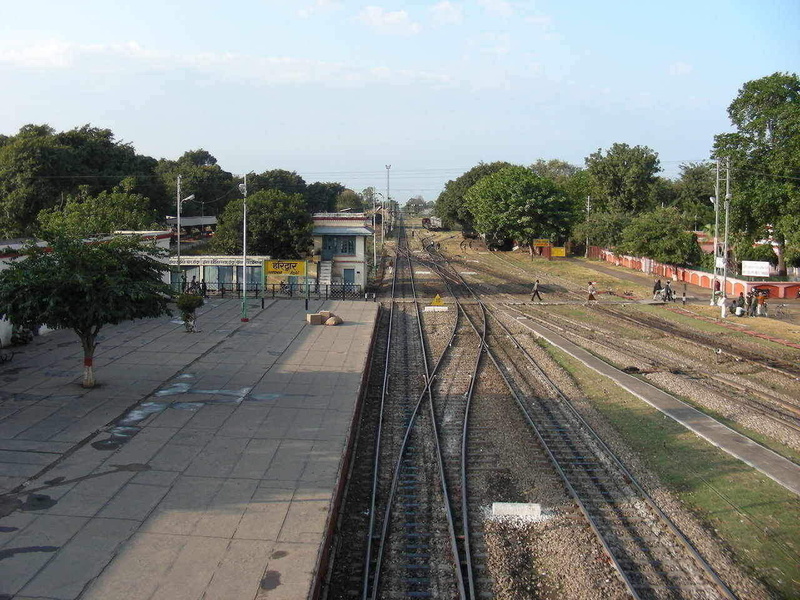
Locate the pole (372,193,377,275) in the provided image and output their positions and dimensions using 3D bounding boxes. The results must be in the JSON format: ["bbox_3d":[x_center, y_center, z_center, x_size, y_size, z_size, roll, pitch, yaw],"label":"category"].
[{"bbox_3d":[-2.646,-7.240,93.500,0.350,9.100,0.300,0,6,0],"label":"pole"}]

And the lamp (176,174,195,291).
[{"bbox_3d":[-17.503,-5.299,71.827,1.400,9.400,0.350,1,6,6],"label":"lamp"}]

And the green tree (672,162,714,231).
[{"bbox_3d":[43.144,-12.803,127.358,9.000,14.000,9.000,0,6,0],"label":"green tree"}]

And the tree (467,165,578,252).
[{"bbox_3d":[19.600,-14.924,143.724,17.300,14.200,15.500,0,6,0],"label":"tree"}]

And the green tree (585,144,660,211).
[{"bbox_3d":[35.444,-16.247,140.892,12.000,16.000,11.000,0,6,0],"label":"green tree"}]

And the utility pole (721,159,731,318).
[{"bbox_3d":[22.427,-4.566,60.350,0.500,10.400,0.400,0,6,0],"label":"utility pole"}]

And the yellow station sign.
[{"bbox_3d":[-6.969,-1.917,53.449,2.600,0.975,0.120,0,6,3],"label":"yellow station sign"}]

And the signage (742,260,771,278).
[{"bbox_3d":[28.571,-2.481,70.500,2.050,1.200,0.100,4,7,33],"label":"signage"}]

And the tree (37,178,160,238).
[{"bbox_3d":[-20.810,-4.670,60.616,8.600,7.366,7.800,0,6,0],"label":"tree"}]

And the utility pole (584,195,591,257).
[{"bbox_3d":[25.779,-10.005,120.551,0.750,8.620,0.400,0,6,0],"label":"utility pole"}]

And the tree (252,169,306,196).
[{"bbox_3d":[-18.587,-13.294,134.344,10.500,13.600,10.500,0,6,0],"label":"tree"}]

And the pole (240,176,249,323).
[{"bbox_3d":[-8.328,-2.746,47.187,0.420,7.920,0.380,0,6,0],"label":"pole"}]

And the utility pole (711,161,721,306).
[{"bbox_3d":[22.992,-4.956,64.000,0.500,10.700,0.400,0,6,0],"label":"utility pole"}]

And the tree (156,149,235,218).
[{"bbox_3d":[-36.120,-17.930,155.885,13.500,16.400,12.500,0,6,0],"label":"tree"}]

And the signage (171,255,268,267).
[{"bbox_3d":[-14.664,-3.171,70.952,7.800,0.930,0.200,0,6,0],"label":"signage"}]

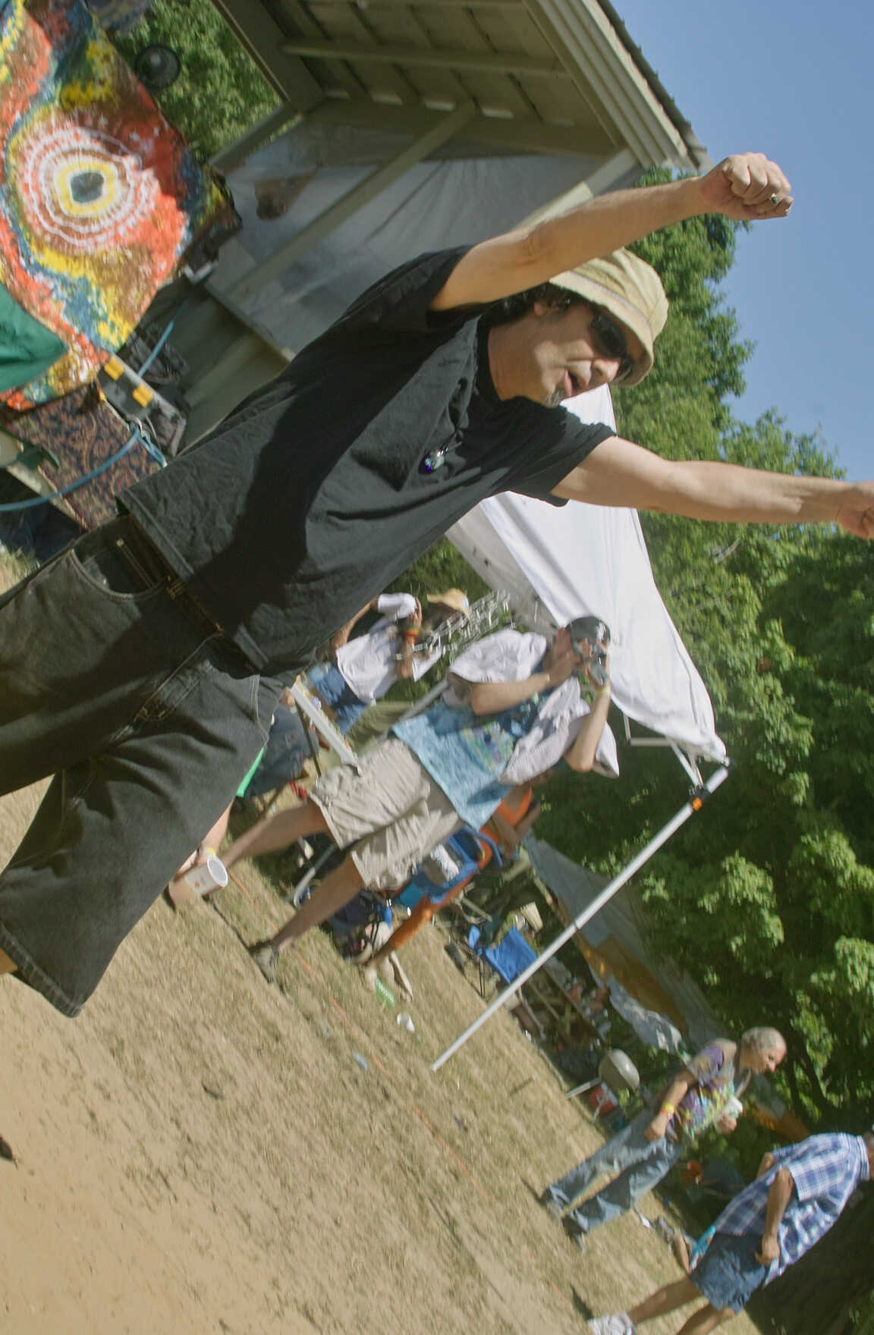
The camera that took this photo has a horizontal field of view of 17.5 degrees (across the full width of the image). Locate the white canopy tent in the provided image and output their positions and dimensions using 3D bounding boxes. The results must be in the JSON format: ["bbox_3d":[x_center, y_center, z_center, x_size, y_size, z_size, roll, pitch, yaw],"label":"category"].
[{"bbox_3d":[-0.162,-0.529,14.733,3.080,2.970,3.080,51,-2,-20],"label":"white canopy tent"}]

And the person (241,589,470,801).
[{"bbox_3d":[-0.471,0.113,14.994,0.580,1.580,0.650,51,-2,-20],"label":"person"}]

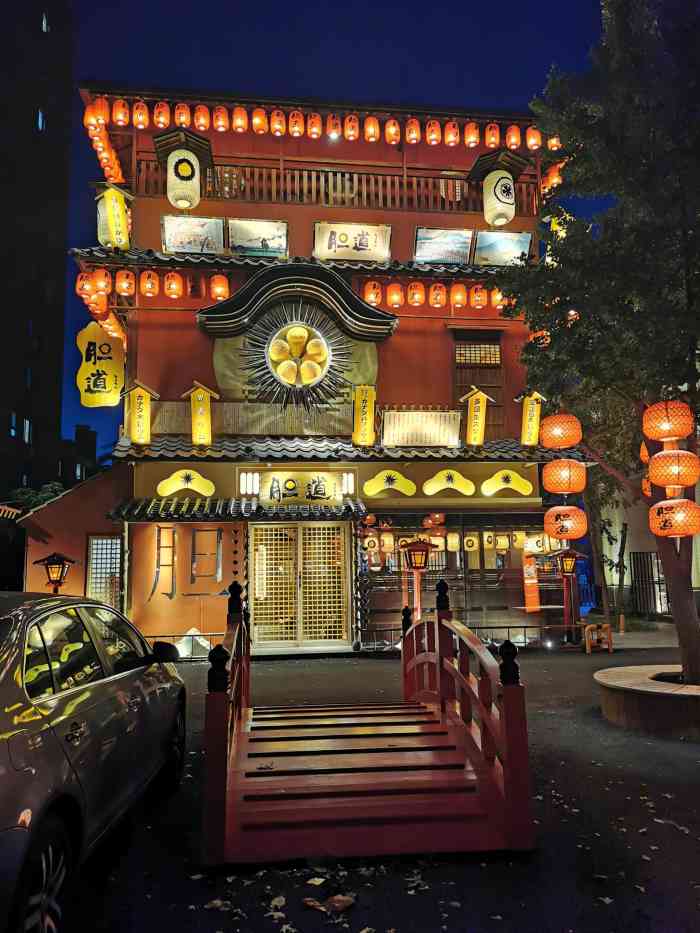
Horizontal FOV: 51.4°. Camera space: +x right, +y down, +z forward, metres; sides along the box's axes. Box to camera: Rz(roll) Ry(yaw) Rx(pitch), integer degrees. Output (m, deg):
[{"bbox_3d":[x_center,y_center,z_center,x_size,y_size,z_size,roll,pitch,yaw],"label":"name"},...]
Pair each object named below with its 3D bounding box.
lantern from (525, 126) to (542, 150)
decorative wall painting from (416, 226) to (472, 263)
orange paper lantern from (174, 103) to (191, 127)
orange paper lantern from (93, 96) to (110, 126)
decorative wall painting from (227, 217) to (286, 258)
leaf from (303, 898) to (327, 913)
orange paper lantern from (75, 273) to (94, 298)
[{"bbox_3d":[3.583,-6.389,14.157,0.283,0.418,0.283,0,-8,-7],"label":"lantern"},{"bbox_3d":[1.722,-4.054,13.368,1.045,0.615,0.060,0,7,-7],"label":"decorative wall painting"},{"bbox_3d":[-3.056,-6.414,13.308,0.280,0.407,0.280,0,-8,-7],"label":"orange paper lantern"},{"bbox_3d":[-4.509,-6.467,13.247,0.278,0.433,0.278,0,-8,-7],"label":"orange paper lantern"},{"bbox_3d":[-1.691,-4.199,13.404,1.070,0.680,0.090,0,14,-7],"label":"decorative wall painting"},{"bbox_3d":[-0.164,2.055,3.407,0.120,0.030,0.055,-8,-11,41],"label":"leaf"},{"bbox_3d":[-4.330,-2.967,11.936,0.295,0.385,0.295,0,-8,-8],"label":"orange paper lantern"}]

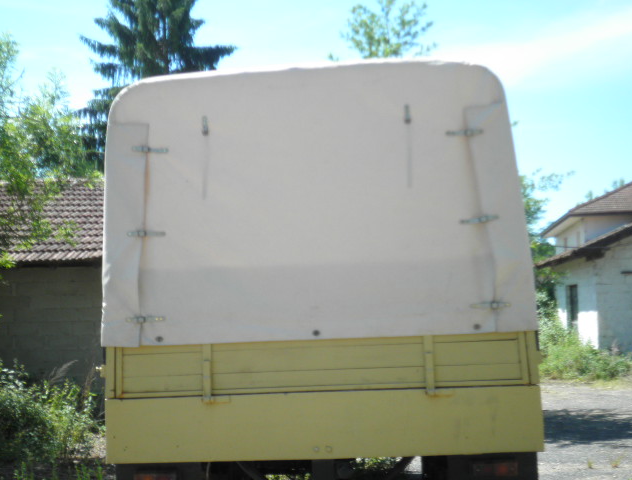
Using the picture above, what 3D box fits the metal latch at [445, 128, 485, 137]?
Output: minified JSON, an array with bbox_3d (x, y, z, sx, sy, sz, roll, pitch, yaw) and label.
[{"bbox_3d":[0.820,-0.591,4.780,0.207,0.034,0.030,-2,-7,4],"label":"metal latch"}]

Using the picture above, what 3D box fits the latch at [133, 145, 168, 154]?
[{"bbox_3d":[-0.932,-0.508,4.894,0.207,0.034,0.030,4,-7,4],"label":"latch"}]

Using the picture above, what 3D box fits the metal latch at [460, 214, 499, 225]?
[{"bbox_3d":[0.890,-0.110,4.716,0.211,0.034,0.030,-7,-7,3],"label":"metal latch"}]

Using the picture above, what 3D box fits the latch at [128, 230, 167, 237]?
[{"bbox_3d":[-0.944,-0.033,4.836,0.215,0.034,0.030,-1,-7,4],"label":"latch"}]

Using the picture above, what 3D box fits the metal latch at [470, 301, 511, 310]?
[{"bbox_3d":[0.936,0.352,4.657,0.215,0.034,0.030,-2,-7,4],"label":"metal latch"}]

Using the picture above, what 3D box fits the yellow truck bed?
[{"bbox_3d":[0.127,1.036,6.175,2.350,0.649,3.000,-3,-7,4],"label":"yellow truck bed"}]

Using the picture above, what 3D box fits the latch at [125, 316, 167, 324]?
[{"bbox_3d":[-0.935,0.438,4.778,0.218,0.034,0.030,-2,-7,4],"label":"latch"}]

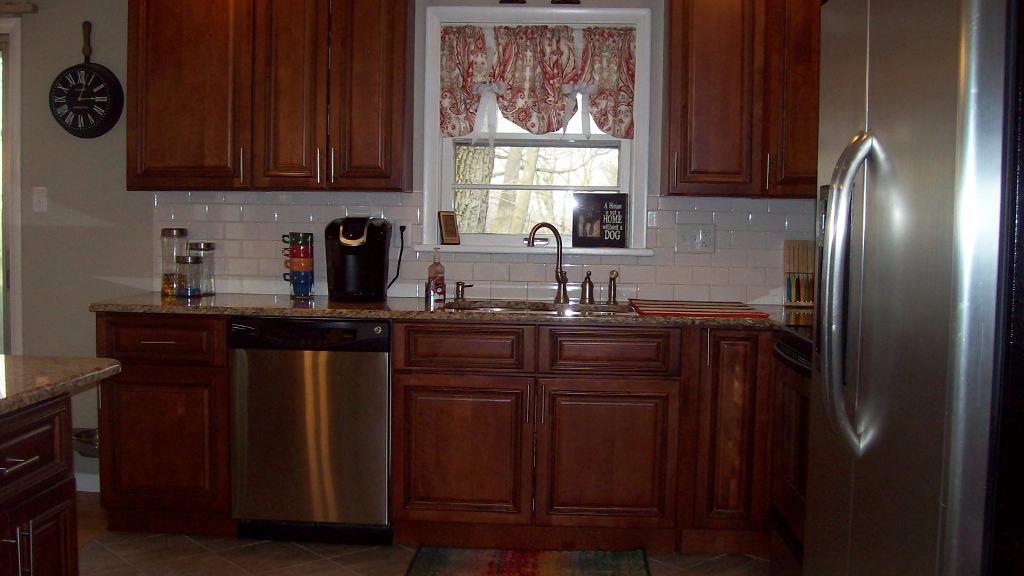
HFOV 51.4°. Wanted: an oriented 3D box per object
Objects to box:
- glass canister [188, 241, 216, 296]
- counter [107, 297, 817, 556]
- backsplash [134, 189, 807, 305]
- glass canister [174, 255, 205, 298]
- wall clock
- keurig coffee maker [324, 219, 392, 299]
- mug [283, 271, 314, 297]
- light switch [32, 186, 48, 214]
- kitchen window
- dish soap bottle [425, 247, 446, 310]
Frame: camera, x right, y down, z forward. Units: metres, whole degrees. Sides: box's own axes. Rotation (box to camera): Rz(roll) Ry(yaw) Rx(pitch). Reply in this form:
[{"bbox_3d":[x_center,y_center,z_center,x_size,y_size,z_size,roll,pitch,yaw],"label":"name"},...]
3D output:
[{"bbox_3d":[-1.294,-0.081,4.448,0.108,0.222,0.108,1,4,3],"label":"glass canister"},{"bbox_3d":[-0.105,0.523,4.221,2.970,0.914,0.655,1,4,3],"label":"counter"},{"bbox_3d":[-0.100,-0.174,4.495,2.940,0.447,0.015,1,4,3],"label":"backsplash"},{"bbox_3d":[-1.324,-0.048,4.346,0.110,0.172,0.110,1,4,3],"label":"glass canister"},{"bbox_3d":[-1.841,-0.899,4.511,0.350,0.512,0.050,1,4,3],"label":"wall clock"},{"bbox_3d":[-0.624,-0.122,4.369,0.260,0.332,0.310,1,4,3],"label":"keurig coffee maker"},{"bbox_3d":[-0.895,-0.015,4.469,0.125,0.103,0.095,1,4,3],"label":"mug"},{"bbox_3d":[-2.041,-0.379,4.610,0.071,0.116,0.012,1,4,3],"label":"light switch"},{"bbox_3d":[0.109,-0.668,4.485,0.970,1.040,0.100,1,4,3],"label":"kitchen window"},{"bbox_3d":[-0.290,-0.042,4.043,0.072,0.235,0.065,1,4,3],"label":"dish soap bottle"}]

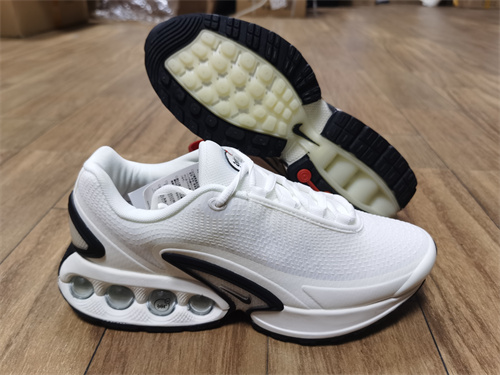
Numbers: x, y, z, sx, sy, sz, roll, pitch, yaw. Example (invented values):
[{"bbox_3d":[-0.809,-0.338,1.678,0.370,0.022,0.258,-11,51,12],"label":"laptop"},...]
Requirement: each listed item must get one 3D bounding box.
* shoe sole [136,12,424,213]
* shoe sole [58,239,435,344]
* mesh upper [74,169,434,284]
[{"bbox_3d":[0.037,-0.064,0.407,0.298,0.108,0.125,36,6,-13],"label":"shoe sole"},{"bbox_3d":[0.000,0.063,0.321,0.298,0.056,0.108,1,30,-2],"label":"shoe sole"},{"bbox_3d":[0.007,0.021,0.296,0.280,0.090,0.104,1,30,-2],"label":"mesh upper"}]

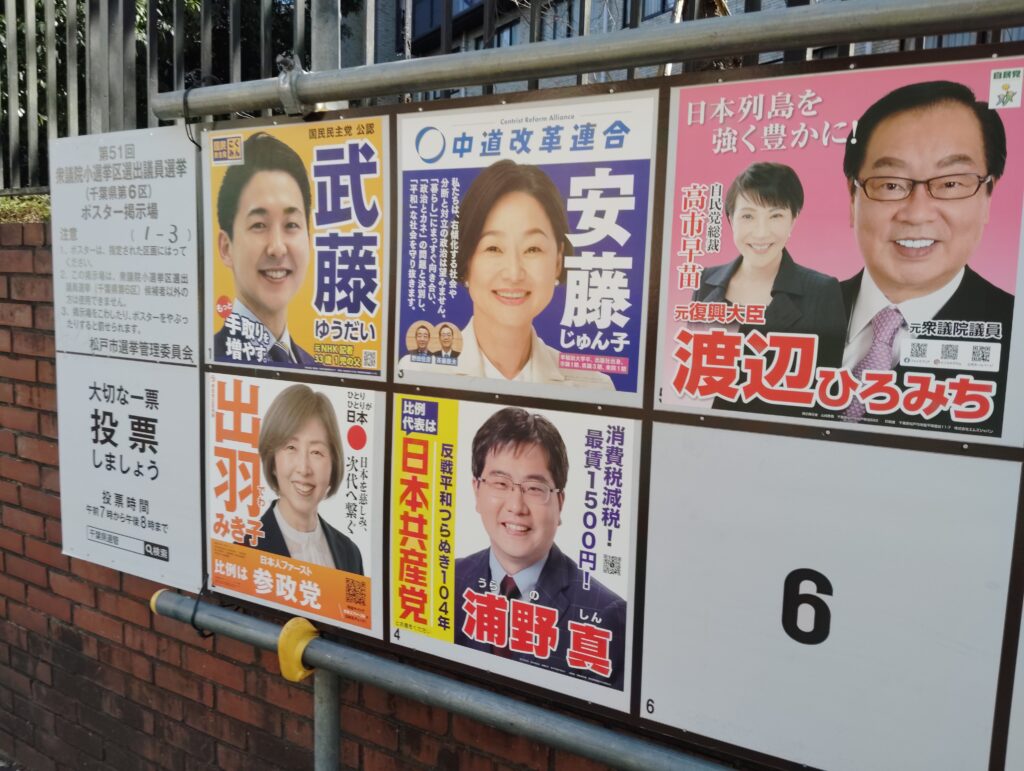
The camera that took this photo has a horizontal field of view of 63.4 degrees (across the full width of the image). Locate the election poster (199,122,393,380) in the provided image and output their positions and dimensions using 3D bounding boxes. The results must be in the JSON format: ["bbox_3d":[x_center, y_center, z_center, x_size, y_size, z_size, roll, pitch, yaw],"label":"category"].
[{"bbox_3d":[-0.391,-0.239,1.460,0.426,0.426,0.010,5,7,30],"label":"election poster"}]

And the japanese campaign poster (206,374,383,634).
[{"bbox_3d":[-0.410,0.205,1.514,0.421,0.424,0.010,5,7,30],"label":"japanese campaign poster"}]

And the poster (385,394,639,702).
[{"bbox_3d":[-0.014,0.238,1.289,0.432,0.419,0.012,5,8,30],"label":"poster"}]

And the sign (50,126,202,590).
[{"bbox_3d":[-0.806,-0.054,1.718,0.462,0.912,0.012,5,7,30],"label":"sign"}]

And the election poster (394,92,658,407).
[{"bbox_3d":[0.000,-0.202,1.237,0.434,0.421,0.010,5,7,30],"label":"election poster"}]

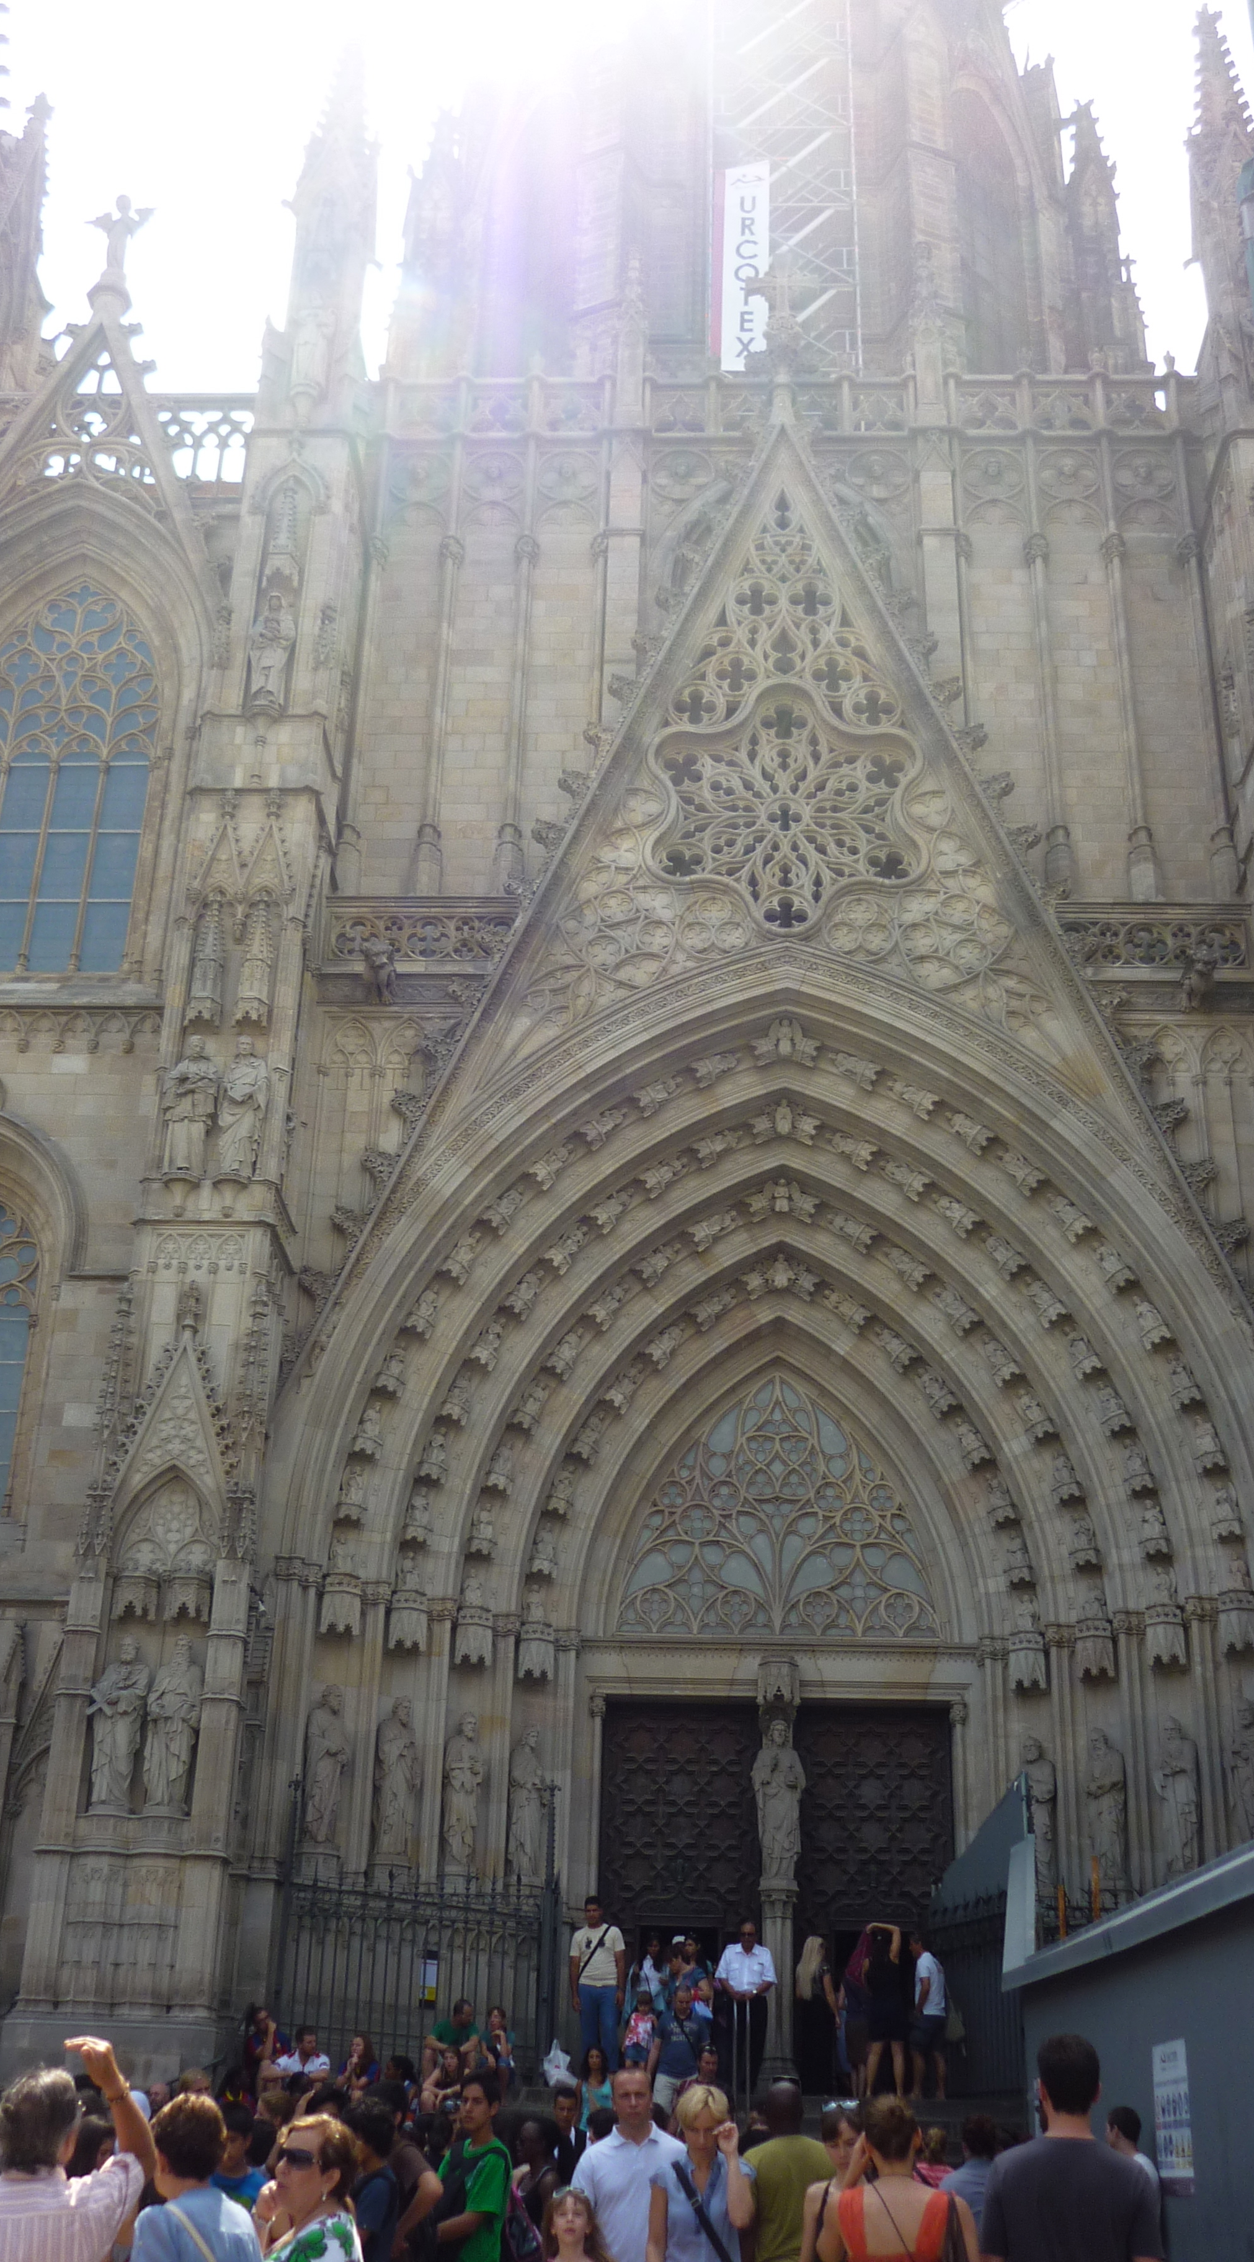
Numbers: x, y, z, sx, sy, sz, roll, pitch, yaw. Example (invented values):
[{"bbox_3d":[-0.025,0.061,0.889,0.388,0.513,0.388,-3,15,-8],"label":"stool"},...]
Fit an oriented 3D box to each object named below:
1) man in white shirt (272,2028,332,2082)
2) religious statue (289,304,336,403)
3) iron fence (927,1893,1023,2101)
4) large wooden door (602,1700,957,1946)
[{"bbox_3d":[-3.027,8.969,20.041,0.600,1.180,0.780,1,-25,2],"label":"man in white shirt"},{"bbox_3d":[-4.417,-10.937,30.314,0.540,1.631,0.480,1,-25,2],"label":"religious statue"},{"bbox_3d":[3.640,9.213,22.902,0.120,1.938,2.588,8,-26,-14],"label":"iron fence"},{"bbox_3d":[1.779,9.062,25.659,4.280,4.489,0.250,1,-25,2],"label":"large wooden door"}]

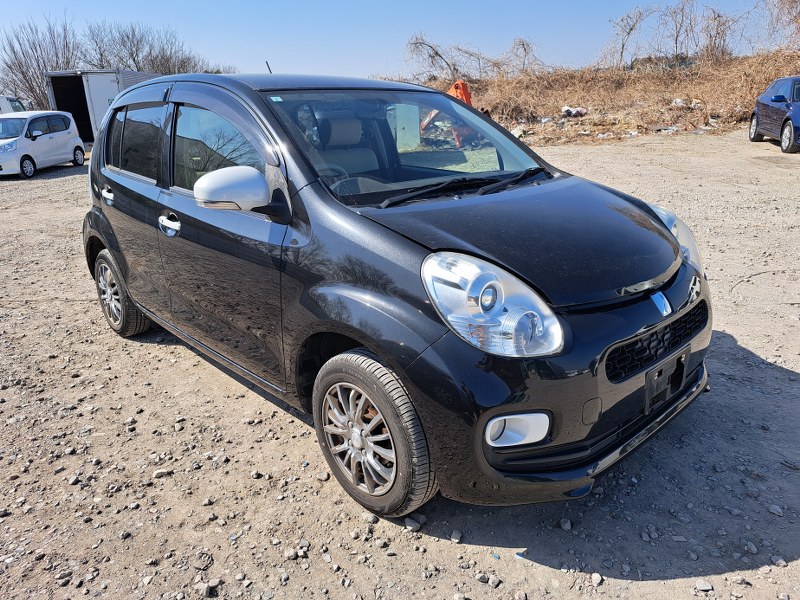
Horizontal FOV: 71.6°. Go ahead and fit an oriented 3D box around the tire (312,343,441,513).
[{"bbox_3d":[-0.083,0.437,1.855,0.168,0.566,0.566,-17,23,-41],"label":"tire"}]

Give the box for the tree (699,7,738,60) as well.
[{"bbox_3d":[10.909,-9.128,19.000,1.600,2.000,1.500,8,20,27],"label":"tree"}]

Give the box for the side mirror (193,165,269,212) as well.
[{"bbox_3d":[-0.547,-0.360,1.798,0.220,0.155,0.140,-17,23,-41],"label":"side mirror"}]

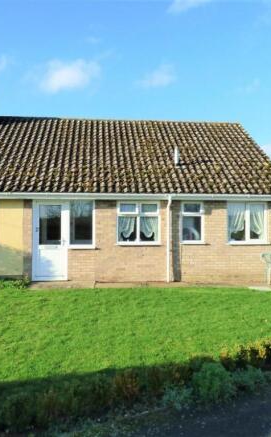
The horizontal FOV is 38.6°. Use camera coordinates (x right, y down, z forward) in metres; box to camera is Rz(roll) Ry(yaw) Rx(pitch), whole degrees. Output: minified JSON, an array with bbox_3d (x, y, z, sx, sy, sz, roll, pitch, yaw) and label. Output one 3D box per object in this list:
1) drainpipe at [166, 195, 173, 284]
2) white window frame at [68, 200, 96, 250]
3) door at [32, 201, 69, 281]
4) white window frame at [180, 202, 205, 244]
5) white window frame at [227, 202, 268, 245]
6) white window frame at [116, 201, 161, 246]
[{"bbox_3d":[0.876,0.515,9.980,0.130,2.260,0.150,0,0,0],"label":"drainpipe"},{"bbox_3d":[-1.382,0.176,10.100,0.730,1.290,0.100,0,0,0],"label":"white window frame"},{"bbox_3d":[-2.223,0.580,10.100,0.930,2.090,0.100,0,0,0],"label":"door"},{"bbox_3d":[1.539,0.134,10.390,0.631,1.127,0.100,0,-1,-5],"label":"white window frame"},{"bbox_3d":[2.956,0.138,10.200,1.090,1.110,0.110,0,0,0],"label":"white window frame"},{"bbox_3d":[0.087,0.137,10.122,1.140,1.153,0.100,0,-1,-5],"label":"white window frame"}]

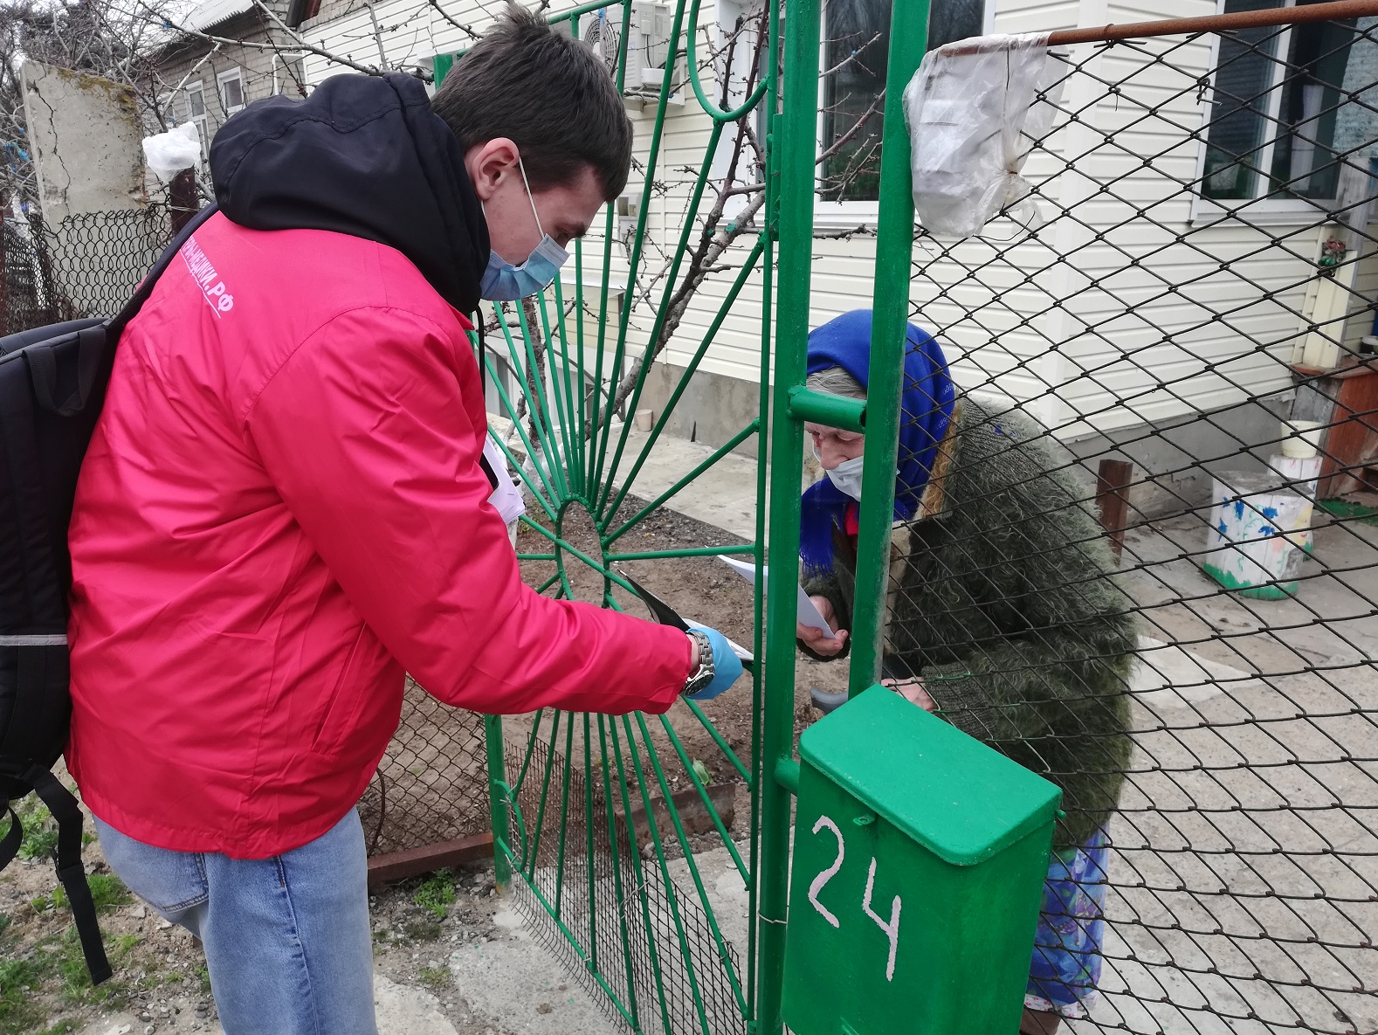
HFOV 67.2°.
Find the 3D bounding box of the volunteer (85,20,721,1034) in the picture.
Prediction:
[{"bbox_3d":[-0.324,0.305,1.214,0.680,1.665,0.560,-7,17,-25],"label":"volunteer"}]

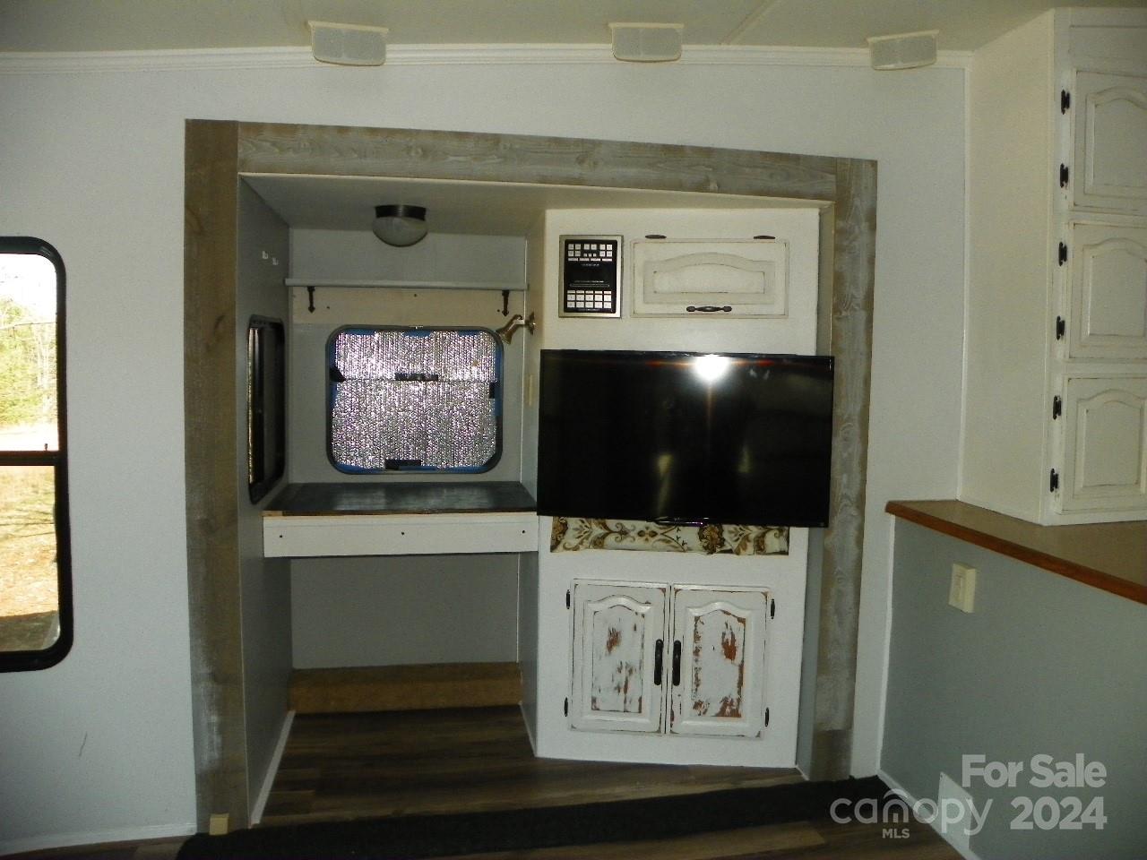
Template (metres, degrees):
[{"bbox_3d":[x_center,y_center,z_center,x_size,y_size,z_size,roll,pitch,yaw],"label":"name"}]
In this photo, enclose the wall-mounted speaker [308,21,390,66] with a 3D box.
[{"bbox_3d":[-0.573,-0.963,2.181,0.192,0.086,0.090,-5,4,-25],"label":"wall-mounted speaker"}]

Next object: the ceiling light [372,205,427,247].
[{"bbox_3d":[-0.551,-0.638,2.739,0.173,0.115,0.173,0,3,-10],"label":"ceiling light"}]

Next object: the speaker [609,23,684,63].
[{"bbox_3d":[0.187,-1.023,2.302,0.199,0.093,0.094,-4,5,-10],"label":"speaker"}]

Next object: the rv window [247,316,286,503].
[{"bbox_3d":[-0.946,-0.074,2.650,0.045,0.537,0.643,0,3,-10],"label":"rv window"}]

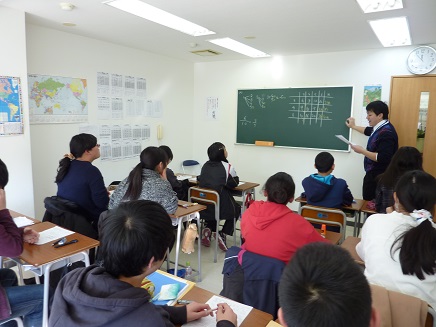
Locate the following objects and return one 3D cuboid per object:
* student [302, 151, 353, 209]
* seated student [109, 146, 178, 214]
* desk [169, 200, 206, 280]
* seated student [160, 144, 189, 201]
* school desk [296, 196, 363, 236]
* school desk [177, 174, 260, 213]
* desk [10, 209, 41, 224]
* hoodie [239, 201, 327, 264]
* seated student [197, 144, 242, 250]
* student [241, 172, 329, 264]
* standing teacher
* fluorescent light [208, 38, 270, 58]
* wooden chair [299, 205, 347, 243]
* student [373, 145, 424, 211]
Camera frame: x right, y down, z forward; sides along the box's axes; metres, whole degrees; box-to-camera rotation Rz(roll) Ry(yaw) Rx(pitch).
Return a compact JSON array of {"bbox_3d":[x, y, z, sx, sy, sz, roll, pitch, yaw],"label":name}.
[{"bbox_3d":[0.994,0.505,2.963,0.480,1.230,0.620,7,10,33],"label":"student"},{"bbox_3d":[-0.618,0.498,2.600,0.500,1.190,0.700,8,11,38],"label":"seated student"},{"bbox_3d":[-0.465,0.714,2.810,0.600,0.700,0.400,7,10,33],"label":"desk"},{"bbox_3d":[-0.601,0.356,3.698,0.480,1.140,0.720,8,11,38],"label":"seated student"},{"bbox_3d":[1.094,0.715,3.124,0.600,0.700,0.400,7,10,33],"label":"school desk"},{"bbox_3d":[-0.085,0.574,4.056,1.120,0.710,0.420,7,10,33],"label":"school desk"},{"bbox_3d":[-1.631,0.754,2.297,0.600,0.700,0.410,7,10,33],"label":"desk"},{"bbox_3d":[0.364,0.487,1.913,0.500,0.520,0.520,7,10,33],"label":"hoodie"},{"bbox_3d":[0.034,0.381,3.575,0.480,1.245,0.620,8,11,37],"label":"seated student"},{"bbox_3d":[0.386,0.655,1.974,0.520,1.205,0.640,8,11,35],"label":"student"},{"bbox_3d":[1.750,0.145,3.752,0.580,1.740,0.520,4,9,16],"label":"standing teacher"},{"bbox_3d":[0.348,-1.625,4.456,0.320,0.070,1.260,7,10,33],"label":"fluorescent light"},{"bbox_3d":[0.966,0.755,2.847,0.390,0.770,0.460,7,10,33],"label":"wooden chair"},{"bbox_3d":[1.484,0.520,2.602,0.480,1.335,0.620,7,10,33],"label":"student"}]

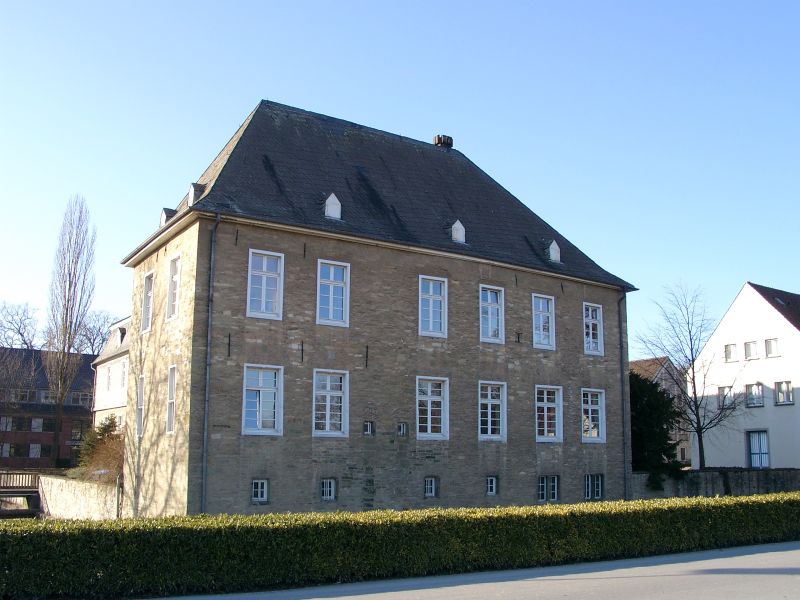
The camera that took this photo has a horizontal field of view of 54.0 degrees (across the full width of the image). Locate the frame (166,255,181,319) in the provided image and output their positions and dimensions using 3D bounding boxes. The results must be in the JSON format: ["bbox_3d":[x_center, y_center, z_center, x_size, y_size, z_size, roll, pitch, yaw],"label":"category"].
[{"bbox_3d":[-7.001,-0.371,24.544,0.170,2.050,1.172,8,-14,-33],"label":"frame"}]

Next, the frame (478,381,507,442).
[{"bbox_3d":[3.458,4.199,29.572,1.356,2.192,0.200,8,-13,-32],"label":"frame"}]

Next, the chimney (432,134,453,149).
[{"bbox_3d":[2.038,-7.184,35.208,0.660,0.490,0.600,8,-13,-32],"label":"chimney"}]

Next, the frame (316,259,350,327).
[{"bbox_3d":[-2.156,-0.192,25.277,1.178,2.116,0.200,8,-13,-32],"label":"frame"}]

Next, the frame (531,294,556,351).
[{"bbox_3d":[5.548,0.868,30.530,1.169,2.137,0.190,8,-14,-33],"label":"frame"}]

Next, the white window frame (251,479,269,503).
[{"bbox_3d":[-4.297,5.857,24.140,0.590,0.690,0.150,8,-13,-32],"label":"white window frame"}]

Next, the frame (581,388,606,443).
[{"bbox_3d":[7.530,4.527,30.682,1.307,2.103,0.200,8,-13,-32],"label":"frame"}]

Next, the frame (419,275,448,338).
[{"bbox_3d":[1.137,0.252,27.333,1.204,2.123,0.200,8,-13,-32],"label":"frame"}]

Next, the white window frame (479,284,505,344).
[{"bbox_3d":[3.381,0.555,29.092,1.180,2.134,0.190,8,-14,-33],"label":"white window frame"}]

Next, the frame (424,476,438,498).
[{"bbox_3d":[1.082,6.569,27.599,0.500,0.670,0.150,8,-13,-32],"label":"frame"}]

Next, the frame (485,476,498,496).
[{"bbox_3d":[3.181,6.539,27.564,0.560,0.668,0.120,8,-13,-32],"label":"frame"}]

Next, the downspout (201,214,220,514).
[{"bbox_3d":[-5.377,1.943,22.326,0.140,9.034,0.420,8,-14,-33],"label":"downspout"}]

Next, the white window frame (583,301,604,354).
[{"bbox_3d":[7.852,1.219,32.055,1.131,2.125,0.190,8,-14,-33],"label":"white window frame"}]

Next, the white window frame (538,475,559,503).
[{"bbox_3d":[5.433,6.937,28.952,0.989,0.937,0.120,8,-13,-32],"label":"white window frame"}]

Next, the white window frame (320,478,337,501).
[{"bbox_3d":[-2.300,6.129,25.424,0.550,0.670,0.150,8,-13,-32],"label":"white window frame"}]

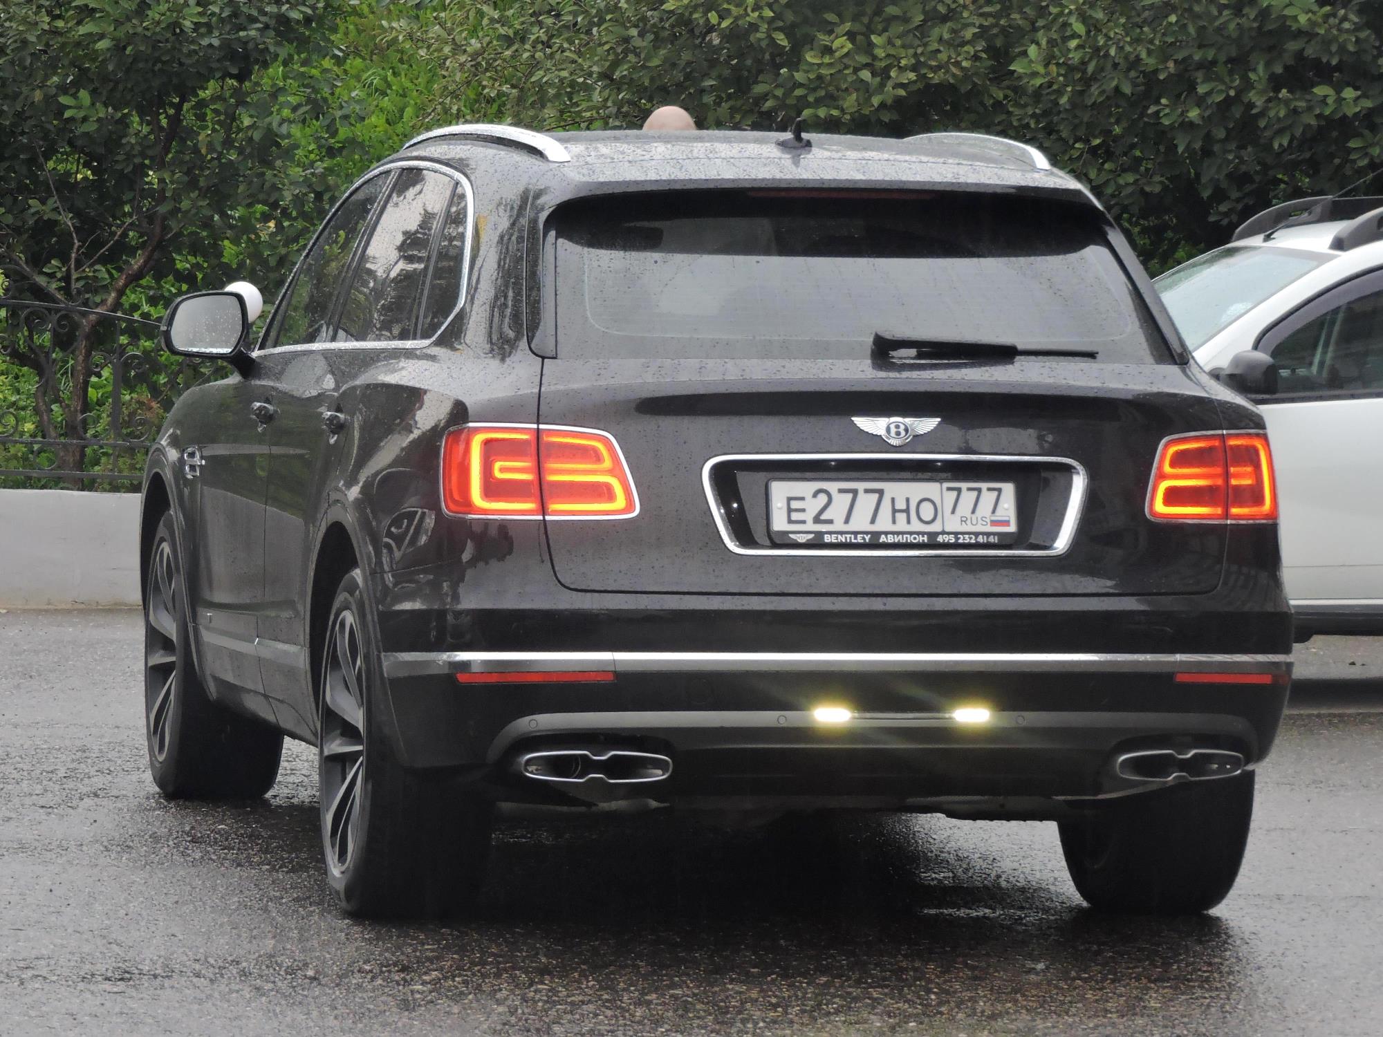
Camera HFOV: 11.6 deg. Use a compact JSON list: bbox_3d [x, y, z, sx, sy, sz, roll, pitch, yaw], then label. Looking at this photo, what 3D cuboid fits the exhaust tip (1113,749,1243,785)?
[{"bbox_3d":[1.002,0.508,14.058,0.300,0.068,0.120,0,3,-20],"label":"exhaust tip"}]

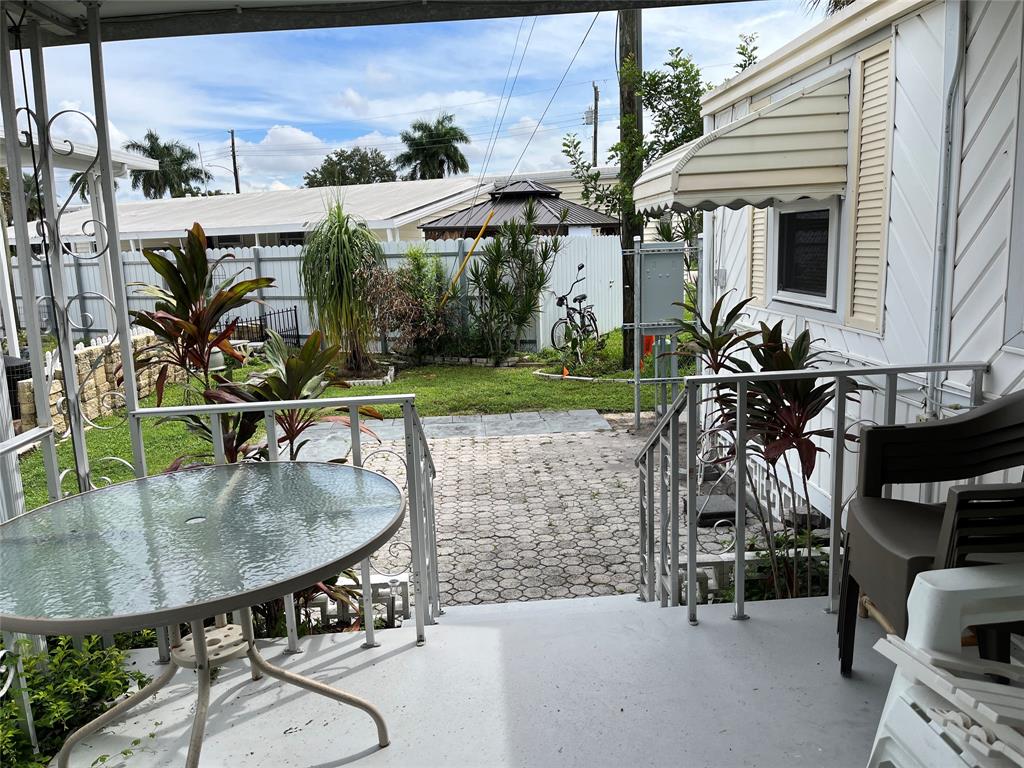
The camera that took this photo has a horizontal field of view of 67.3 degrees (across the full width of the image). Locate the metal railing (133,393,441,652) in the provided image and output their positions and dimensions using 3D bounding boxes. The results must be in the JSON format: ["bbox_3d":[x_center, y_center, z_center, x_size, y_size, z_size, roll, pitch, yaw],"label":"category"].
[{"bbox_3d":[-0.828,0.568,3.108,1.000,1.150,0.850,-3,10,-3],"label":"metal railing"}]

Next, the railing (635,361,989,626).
[{"bbox_3d":[1.147,0.444,3.193,1.130,1.160,0.820,-3,11,-4],"label":"railing"}]

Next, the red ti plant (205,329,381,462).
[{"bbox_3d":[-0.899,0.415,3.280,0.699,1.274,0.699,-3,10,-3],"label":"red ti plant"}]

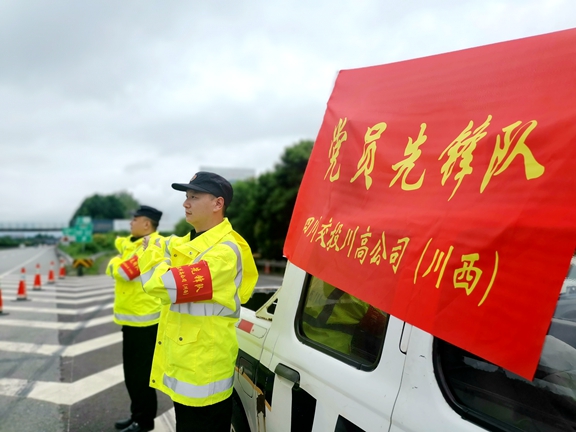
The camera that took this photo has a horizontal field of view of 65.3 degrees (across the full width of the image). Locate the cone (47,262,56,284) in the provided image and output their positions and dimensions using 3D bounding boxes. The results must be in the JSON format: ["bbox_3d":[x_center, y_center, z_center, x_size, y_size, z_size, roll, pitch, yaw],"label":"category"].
[{"bbox_3d":[-8.527,2.037,16.200,0.360,0.820,0.360,2,-4,-30],"label":"cone"}]

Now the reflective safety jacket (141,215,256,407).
[{"bbox_3d":[-0.410,0.406,2.060,0.460,0.810,0.570,2,-4,-34],"label":"reflective safety jacket"}]

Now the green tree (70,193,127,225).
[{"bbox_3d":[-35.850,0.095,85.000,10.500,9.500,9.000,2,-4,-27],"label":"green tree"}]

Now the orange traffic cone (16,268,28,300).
[{"bbox_3d":[-6.884,1.776,11.650,0.350,0.820,0.350,2,-4,-30],"label":"orange traffic cone"}]

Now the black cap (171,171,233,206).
[{"bbox_3d":[-0.395,-0.126,2.050,0.275,0.140,0.190,10,-8,-25],"label":"black cap"}]

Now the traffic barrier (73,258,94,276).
[{"bbox_3d":[-9.194,2.315,20.200,0.930,0.800,0.300,2,-4,-27],"label":"traffic barrier"}]

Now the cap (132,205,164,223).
[{"bbox_3d":[-1.098,-0.019,3.500,0.260,0.130,0.190,8,-6,-21],"label":"cap"}]

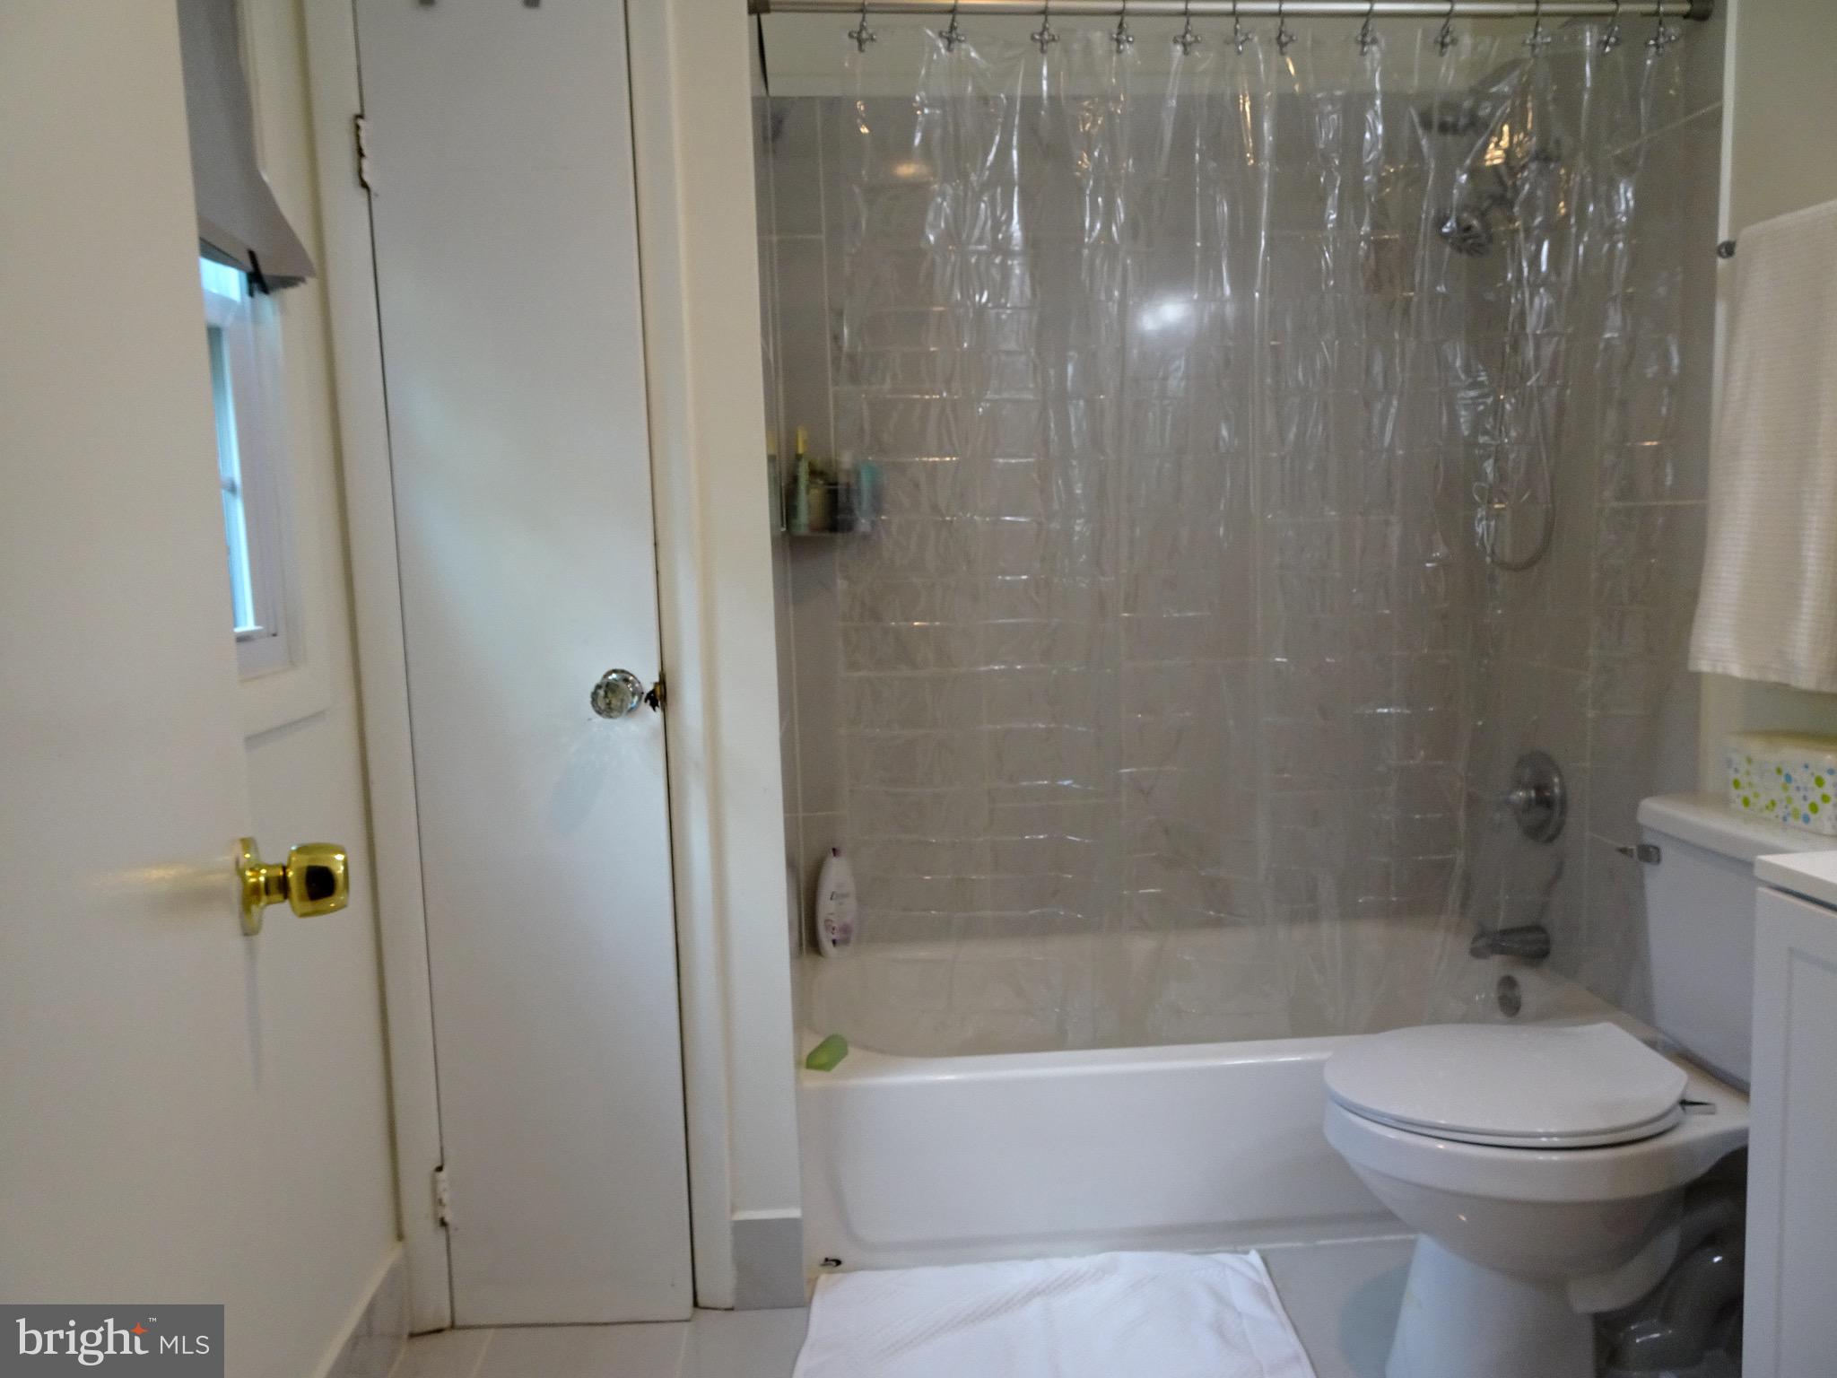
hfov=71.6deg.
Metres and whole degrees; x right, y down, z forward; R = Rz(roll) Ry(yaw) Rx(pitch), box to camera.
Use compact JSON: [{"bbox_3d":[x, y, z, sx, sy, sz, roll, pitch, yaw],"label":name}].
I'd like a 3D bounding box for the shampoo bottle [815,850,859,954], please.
[{"bbox_3d":[-0.183,0.460,2.770,0.090,0.232,0.056,-3,7,-11],"label":"shampoo bottle"}]

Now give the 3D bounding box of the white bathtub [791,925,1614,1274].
[{"bbox_3d":[0.523,0.751,2.530,1.510,0.335,0.740,-2,6,-4],"label":"white bathtub"}]

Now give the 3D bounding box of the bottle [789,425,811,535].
[{"bbox_3d":[-0.242,-0.428,2.612,0.044,0.218,0.042,-2,6,-4],"label":"bottle"}]

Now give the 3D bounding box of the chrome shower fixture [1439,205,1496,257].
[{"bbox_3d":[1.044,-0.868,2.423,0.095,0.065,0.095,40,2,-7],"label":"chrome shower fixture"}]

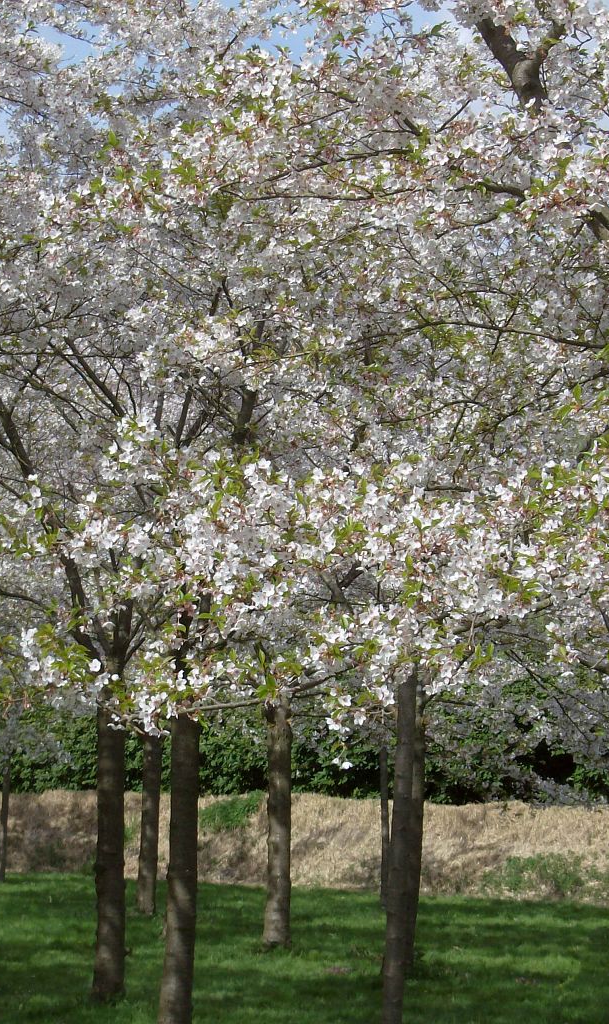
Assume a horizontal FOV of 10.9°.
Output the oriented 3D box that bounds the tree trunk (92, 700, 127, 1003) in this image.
[{"bbox_3d":[-1.229,2.132,20.455,0.198,1.963,0.198,1,-4,0],"label":"tree trunk"}]

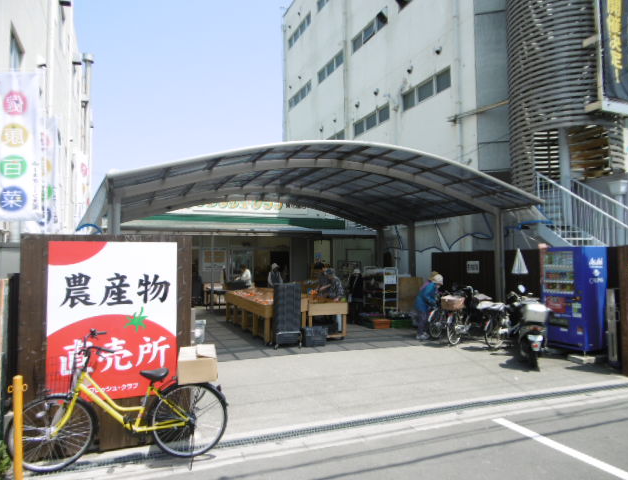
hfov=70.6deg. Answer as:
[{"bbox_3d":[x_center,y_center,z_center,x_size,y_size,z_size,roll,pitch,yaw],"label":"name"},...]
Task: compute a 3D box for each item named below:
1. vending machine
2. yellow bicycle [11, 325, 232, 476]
[{"bbox_3d":[4.788,1.069,8.163,0.670,1.830,0.880,1,-3,-22],"label":"vending machine"},{"bbox_3d":[-1.657,1.396,3.828,1.800,1.060,0.570,1,-3,-16],"label":"yellow bicycle"}]

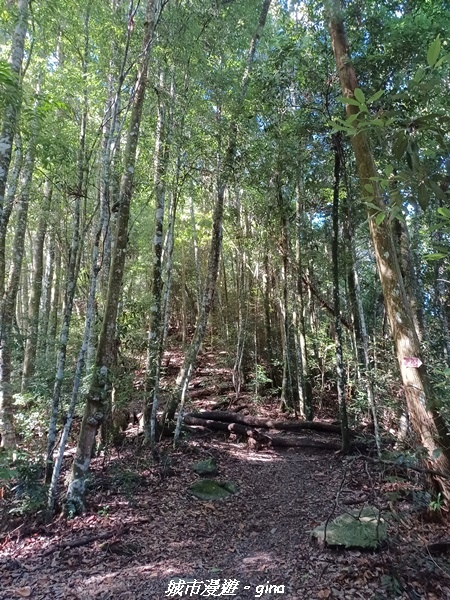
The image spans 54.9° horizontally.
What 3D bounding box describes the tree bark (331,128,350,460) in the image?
[{"bbox_3d":[1.728,-0.237,6.538,0.190,4.858,0.170,1,-8,0],"label":"tree bark"}]

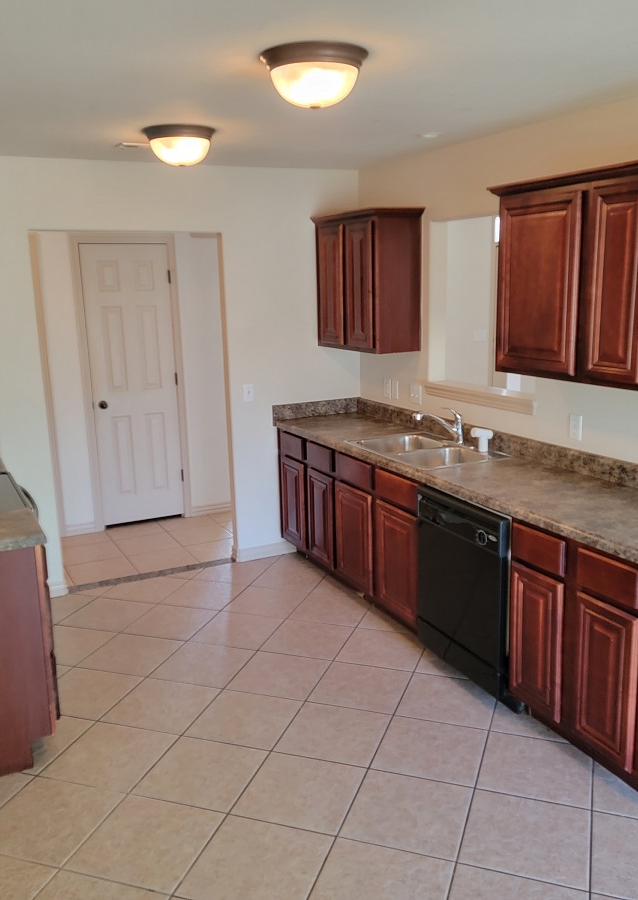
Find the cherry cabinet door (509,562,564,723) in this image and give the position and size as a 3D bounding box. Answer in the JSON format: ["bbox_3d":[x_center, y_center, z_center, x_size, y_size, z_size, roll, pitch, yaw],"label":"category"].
[{"bbox_3d":[0.825,0.721,3.177,0.020,0.540,0.272,-7,14,-26],"label":"cherry cabinet door"}]

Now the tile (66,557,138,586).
[{"bbox_3d":[-1.391,0.779,5.318,0.388,0.010,0.380,-7,14,-25],"label":"tile"}]

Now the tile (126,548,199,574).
[{"bbox_3d":[-1.025,0.725,5.443,0.390,0.010,0.370,-7,14,-25],"label":"tile"}]

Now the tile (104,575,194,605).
[{"bbox_3d":[-1.042,0.835,4.994,0.394,0.010,0.394,3,13,19],"label":"tile"}]

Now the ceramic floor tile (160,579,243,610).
[{"bbox_3d":[-0.669,0.853,4.864,0.394,0.010,0.394,3,13,19],"label":"ceramic floor tile"}]

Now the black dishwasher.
[{"bbox_3d":[0.878,0.600,3.767,0.618,0.850,0.607,-7,14,-25],"label":"black dishwasher"}]

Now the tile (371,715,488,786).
[{"bbox_3d":[0.442,1.177,3.260,0.392,0.010,0.392,3,13,19],"label":"tile"}]

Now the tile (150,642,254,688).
[{"bbox_3d":[-0.554,1.039,4.020,0.392,0.010,0.392,3,13,19],"label":"tile"}]

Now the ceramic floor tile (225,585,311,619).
[{"bbox_3d":[-0.296,0.871,4.736,0.394,0.010,0.394,3,13,19],"label":"ceramic floor tile"}]

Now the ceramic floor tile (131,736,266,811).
[{"bbox_3d":[-0.440,1.222,3.139,0.395,0.010,0.395,3,13,19],"label":"ceramic floor tile"}]

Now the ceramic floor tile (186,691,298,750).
[{"bbox_3d":[-0.309,1.139,3.513,0.394,0.010,0.394,3,13,19],"label":"ceramic floor tile"}]

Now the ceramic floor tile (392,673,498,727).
[{"bbox_3d":[0.568,1.092,3.627,0.392,0.010,0.392,3,13,19],"label":"ceramic floor tile"}]

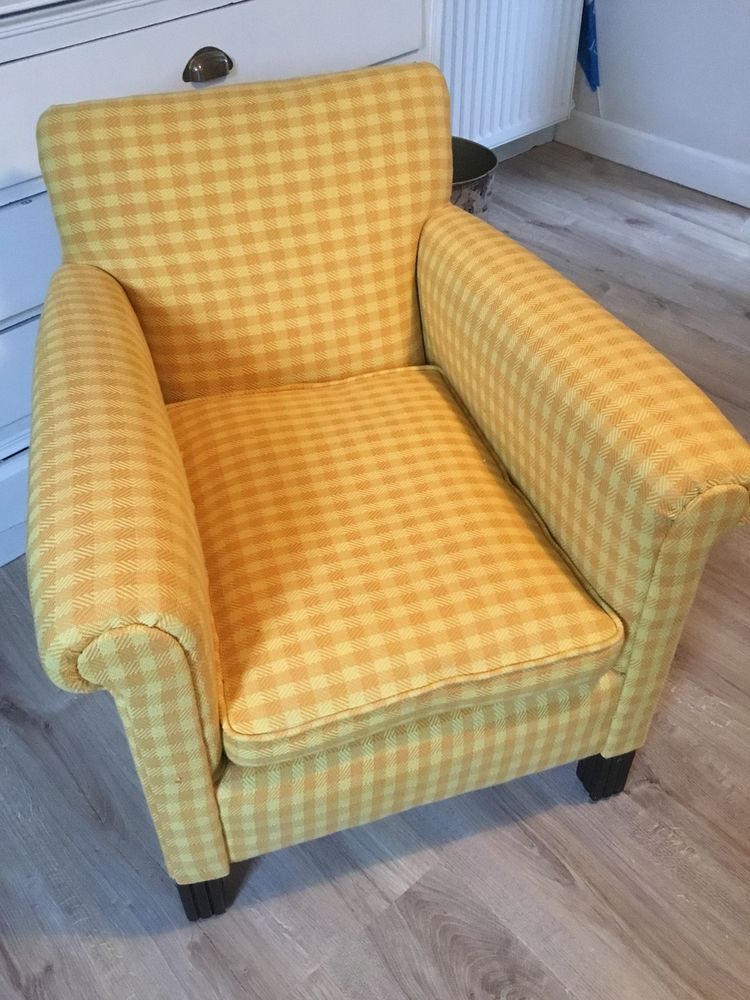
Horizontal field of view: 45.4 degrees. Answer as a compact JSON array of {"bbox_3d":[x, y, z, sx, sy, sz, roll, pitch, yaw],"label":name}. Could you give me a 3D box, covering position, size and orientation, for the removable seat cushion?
[{"bbox_3d":[-0.009,0.034,1.142,0.435,0.100,0.557,-12,43,-11],"label":"removable seat cushion"}]

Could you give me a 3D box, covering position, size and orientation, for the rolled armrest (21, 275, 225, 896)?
[{"bbox_3d":[-0.310,0.054,1.156,0.159,0.470,0.711,-12,43,-11],"label":"rolled armrest"}]

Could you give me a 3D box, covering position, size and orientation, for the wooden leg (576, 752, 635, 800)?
[{"bbox_3d":[0.320,0.354,1.225,0.052,0.123,0.052,-12,43,-11],"label":"wooden leg"}]

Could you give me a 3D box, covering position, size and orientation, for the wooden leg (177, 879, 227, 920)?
[{"bbox_3d":[-0.216,0.468,1.116,0.053,0.118,0.053,-12,43,-11],"label":"wooden leg"}]

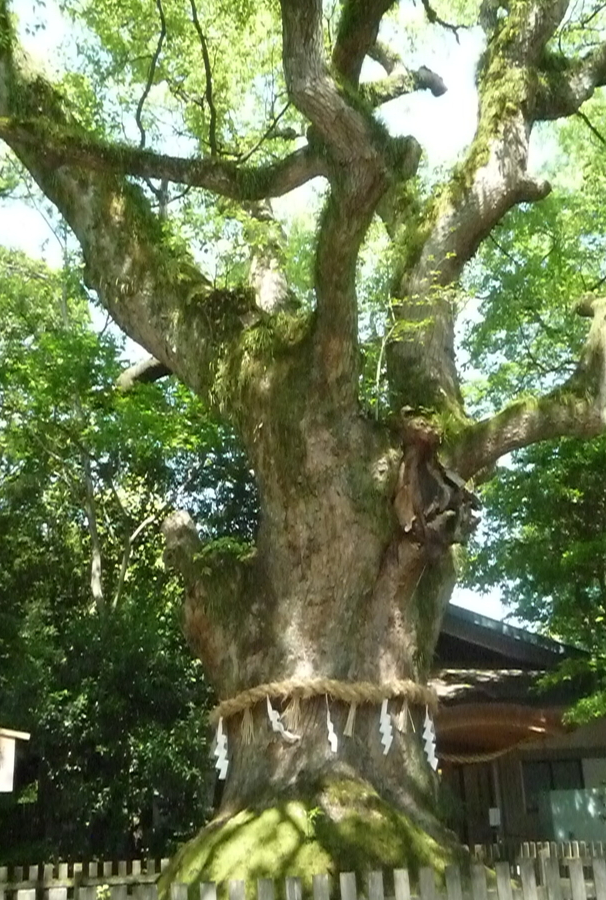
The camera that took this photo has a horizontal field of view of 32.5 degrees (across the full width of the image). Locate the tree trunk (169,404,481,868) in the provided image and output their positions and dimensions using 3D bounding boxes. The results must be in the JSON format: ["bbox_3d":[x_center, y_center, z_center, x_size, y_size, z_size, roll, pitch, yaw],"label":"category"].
[{"bbox_3d":[0.157,1.981,11.289,3.150,4.900,2.800,-2,-18,0],"label":"tree trunk"}]

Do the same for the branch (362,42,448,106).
[{"bbox_3d":[1.325,-4.852,13.440,1.050,0.750,0.550,-2,-18,0],"label":"branch"}]

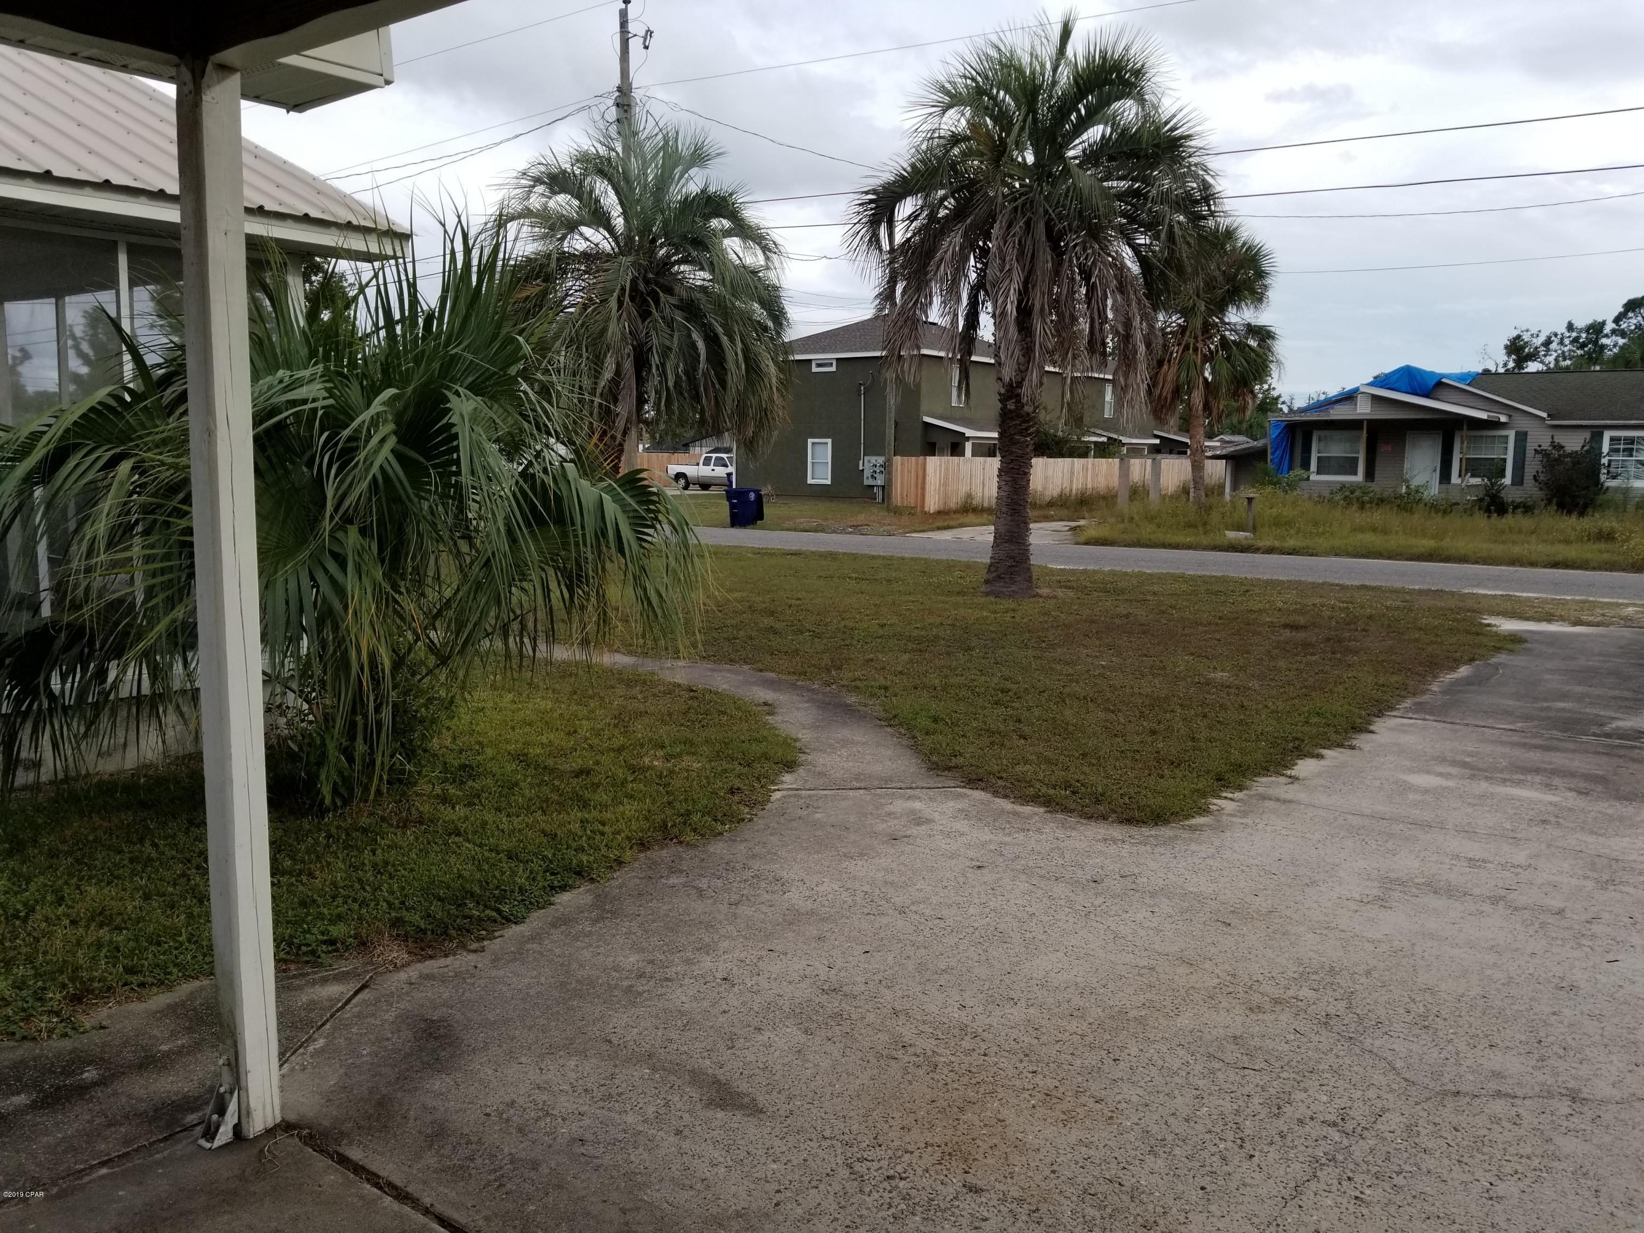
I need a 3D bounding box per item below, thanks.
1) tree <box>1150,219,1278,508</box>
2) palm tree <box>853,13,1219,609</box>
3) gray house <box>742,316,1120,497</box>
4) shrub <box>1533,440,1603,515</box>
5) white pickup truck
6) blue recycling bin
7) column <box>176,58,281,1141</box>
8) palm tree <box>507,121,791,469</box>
[{"bbox_3d":[12.732,-8.084,39.899,4.500,9.213,4.500,3,8,17],"label":"tree"},{"bbox_3d":[3.026,-4.142,16.832,5.000,7.657,5.000,2,8,9],"label":"palm tree"},{"bbox_3d":[8.644,-9.922,60.406,12.138,7.850,26.593,7,9,38],"label":"gray house"},{"bbox_3d":[21.830,-3.986,35.852,2.059,2.262,1.957,7,9,38],"label":"shrub"},{"bbox_3d":[-5.204,-7.298,62.519,5.780,1.860,2.000,7,9,38],"label":"white pickup truck"},{"bbox_3d":[-2.050,-2.903,32.632,0.800,1.040,0.670,-4,9,-35],"label":"blue recycling bin"},{"bbox_3d":[-1.506,0.025,3.140,0.139,2.696,0.089,7,9,38],"label":"column"},{"bbox_3d":[-3.021,-4.700,21.367,4.974,7.409,4.974,0,8,-8],"label":"palm tree"}]

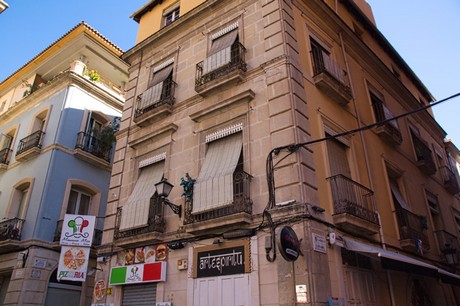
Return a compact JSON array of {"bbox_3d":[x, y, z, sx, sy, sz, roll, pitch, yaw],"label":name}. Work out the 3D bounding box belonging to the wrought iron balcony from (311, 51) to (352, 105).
[{"bbox_3d":[3.130,-2.303,10.567,1.638,1.369,0.395,23,-34,-39],"label":"wrought iron balcony"}]

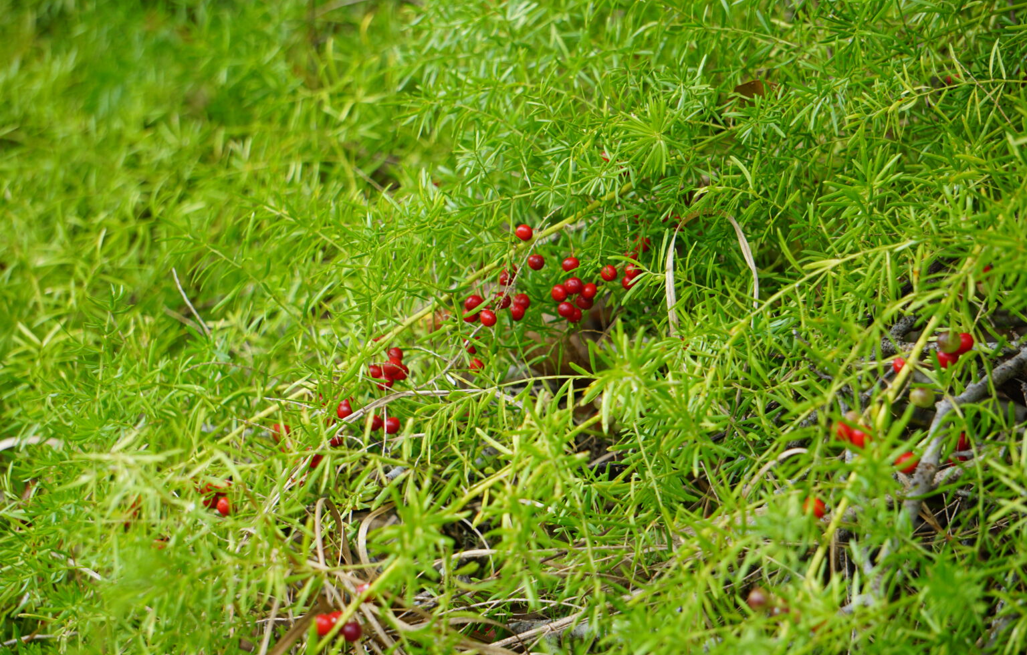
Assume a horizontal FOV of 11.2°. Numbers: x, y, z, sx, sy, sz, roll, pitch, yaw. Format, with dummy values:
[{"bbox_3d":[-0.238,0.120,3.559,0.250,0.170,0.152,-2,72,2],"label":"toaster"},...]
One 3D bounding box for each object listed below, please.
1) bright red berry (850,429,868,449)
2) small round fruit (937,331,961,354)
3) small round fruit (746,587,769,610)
[{"bbox_3d":[0.137,0.045,2.080,0.007,0.007,0.007,0,33,0],"label":"bright red berry"},{"bbox_3d":[0.176,0.006,2.110,0.009,0.009,0.009,0,33,0],"label":"small round fruit"},{"bbox_3d":[0.094,0.105,2.020,0.008,0.008,0.008,0,33,0],"label":"small round fruit"}]

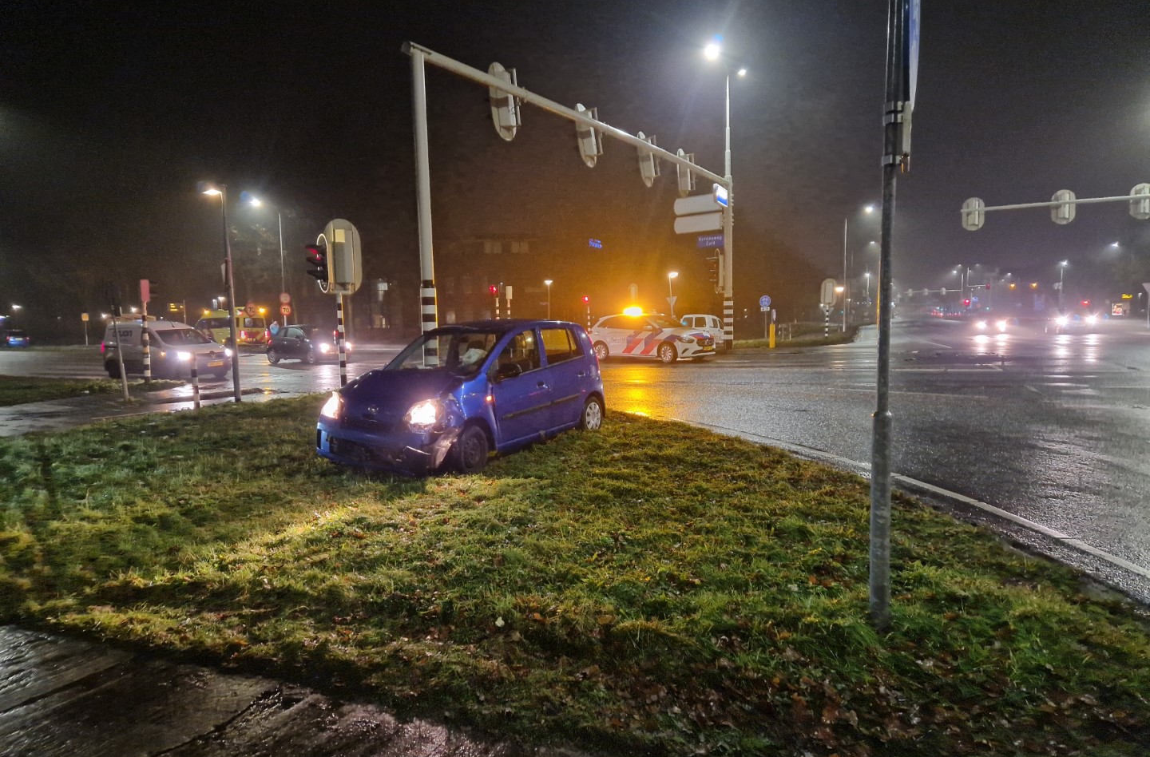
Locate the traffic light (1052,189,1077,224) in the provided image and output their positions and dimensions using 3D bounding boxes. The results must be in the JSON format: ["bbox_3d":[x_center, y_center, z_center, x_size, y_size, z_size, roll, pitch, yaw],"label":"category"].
[{"bbox_3d":[21.575,-7.568,33.700,1.000,1.500,0.420,1,6,26],"label":"traffic light"}]

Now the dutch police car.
[{"bbox_3d":[2.503,-1.387,25.333,4.420,1.640,1.800,4,8,43],"label":"dutch police car"}]

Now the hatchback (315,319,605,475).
[{"bbox_3d":[-1.096,0.088,8.588,1.475,1.500,3.410,2,6,31],"label":"hatchback"}]

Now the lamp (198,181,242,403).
[{"bbox_3d":[-6.272,-1.484,13.544,0.550,3.900,0.220,-3,6,-21],"label":"lamp"}]

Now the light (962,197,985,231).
[{"bbox_3d":[18.251,-7.531,35.000,1.000,1.500,0.420,1,6,26],"label":"light"}]

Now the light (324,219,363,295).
[{"bbox_3d":[-4.775,-2.493,15.650,0.400,1.500,0.970,3,7,35],"label":"light"}]

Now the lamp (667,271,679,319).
[{"bbox_3d":[6.758,-5.284,51.781,0.600,3.900,0.250,0,6,12],"label":"lamp"}]

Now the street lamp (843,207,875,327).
[{"bbox_3d":[17.769,-6.897,47.595,1.900,7.900,0.350,1,6,22],"label":"street lamp"}]

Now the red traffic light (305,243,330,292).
[{"bbox_3d":[-5.255,-2.320,15.600,0.480,1.100,0.650,-5,7,-32],"label":"red traffic light"}]

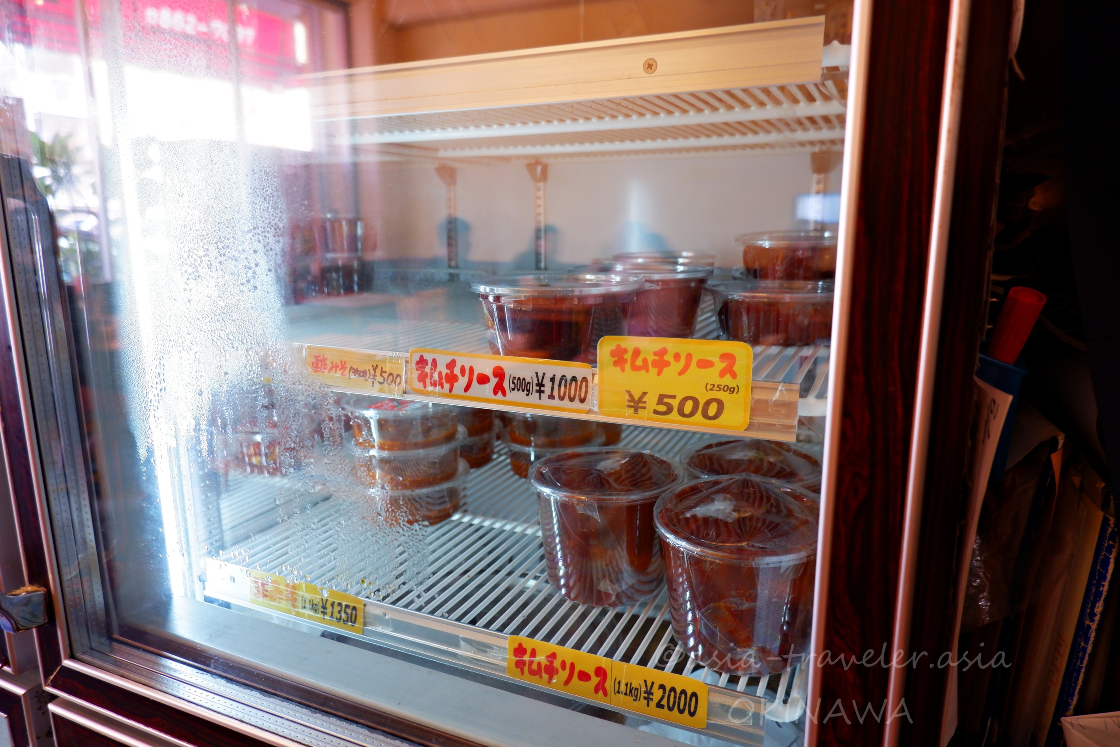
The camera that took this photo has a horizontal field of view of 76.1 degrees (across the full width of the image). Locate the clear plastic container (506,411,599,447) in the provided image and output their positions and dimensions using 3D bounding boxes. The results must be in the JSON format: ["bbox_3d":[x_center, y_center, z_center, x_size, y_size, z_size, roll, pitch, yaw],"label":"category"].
[{"bbox_3d":[-0.008,0.061,0.919,0.131,0.044,0.131,0,11,0],"label":"clear plastic container"}]

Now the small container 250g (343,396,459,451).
[{"bbox_3d":[-0.168,0.049,0.776,0.131,0.044,0.131,0,11,0],"label":"small container 250g"}]

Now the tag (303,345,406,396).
[{"bbox_3d":[-0.163,-0.002,0.560,0.098,0.034,0.003,5,12,24],"label":"tag"}]

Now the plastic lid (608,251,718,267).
[{"bbox_3d":[0.130,-0.147,0.906,0.131,0.013,0.131,0,11,0],"label":"plastic lid"}]

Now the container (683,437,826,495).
[{"bbox_3d":[0.173,0.124,0.650,0.131,0.104,0.131,5,12,24],"label":"container"}]

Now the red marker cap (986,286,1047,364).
[{"bbox_3d":[0.268,-0.025,0.424,0.019,0.048,0.019,24,42,29],"label":"red marker cap"}]

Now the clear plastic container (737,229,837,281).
[{"bbox_3d":[0.247,-0.126,0.743,0.131,0.040,0.131,5,12,24],"label":"clear plastic container"}]

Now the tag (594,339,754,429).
[{"bbox_3d":[0.069,0.006,0.454,0.100,0.055,0.003,5,12,24],"label":"tag"}]

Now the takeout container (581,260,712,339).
[{"bbox_3d":[0.073,-0.070,0.653,0.131,0.055,0.131,5,12,24],"label":"takeout container"}]

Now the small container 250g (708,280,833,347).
[{"bbox_3d":[0.186,-0.052,0.592,0.131,0.044,0.131,5,12,24],"label":"small container 250g"}]

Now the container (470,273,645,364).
[{"bbox_3d":[-0.002,-0.045,0.539,0.131,0.055,0.131,0,11,0],"label":"container"}]

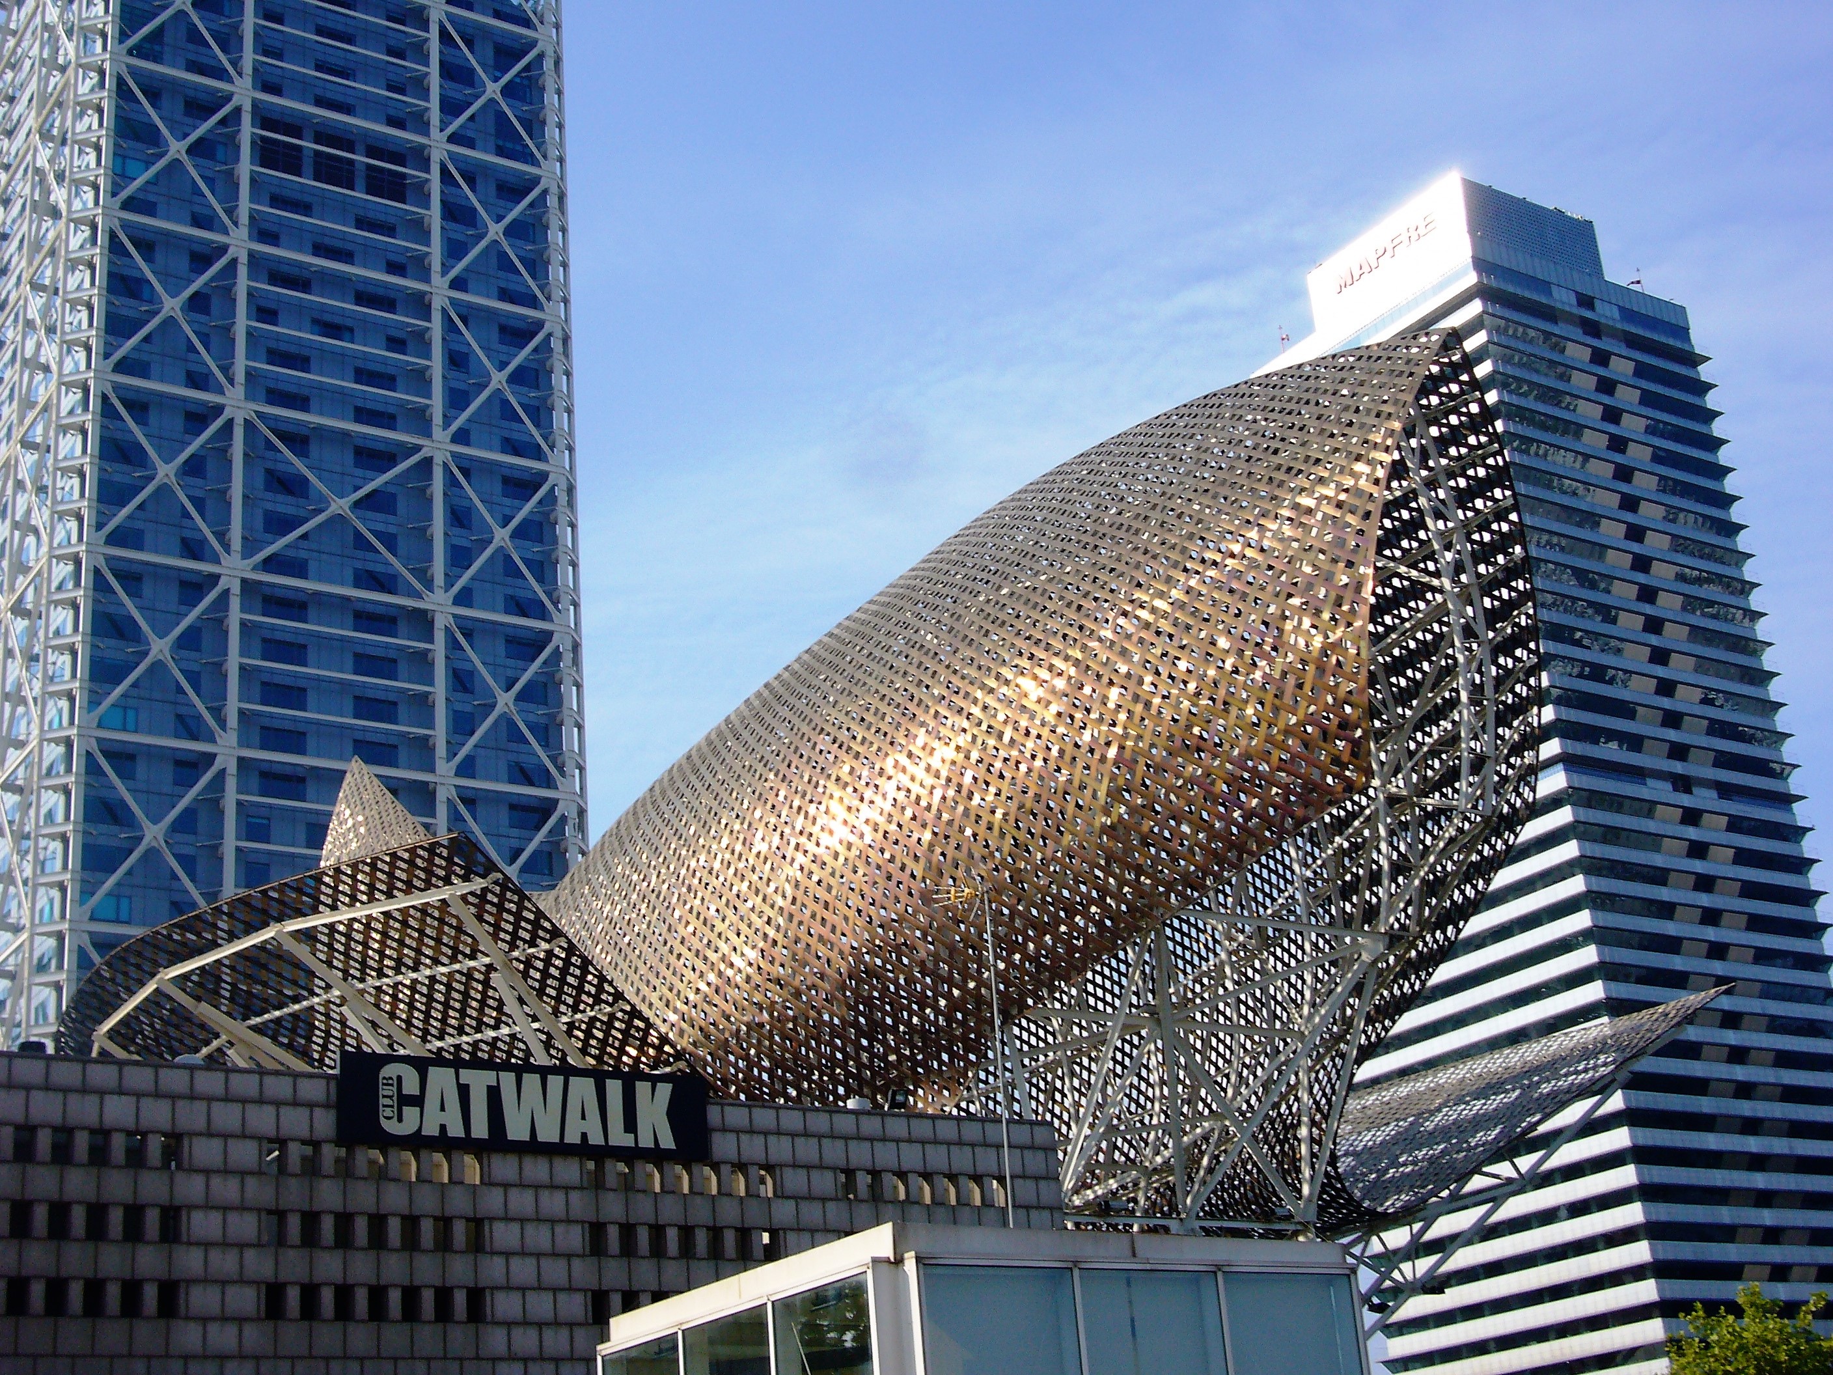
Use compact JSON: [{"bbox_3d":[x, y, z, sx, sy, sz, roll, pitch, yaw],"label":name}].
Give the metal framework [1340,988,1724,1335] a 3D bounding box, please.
[{"bbox_3d":[20.491,15.662,84.704,14.000,11.000,7.000,-12,-23,17],"label":"metal framework"}]

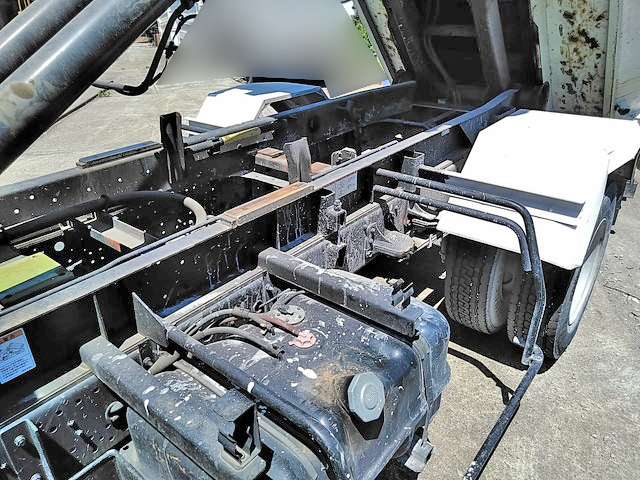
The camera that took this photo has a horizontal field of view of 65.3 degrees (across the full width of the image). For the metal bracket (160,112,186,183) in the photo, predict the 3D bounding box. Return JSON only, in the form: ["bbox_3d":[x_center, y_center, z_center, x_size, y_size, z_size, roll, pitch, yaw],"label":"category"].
[{"bbox_3d":[-0.505,-0.321,1.738,0.045,0.235,0.075,20,34,34],"label":"metal bracket"}]

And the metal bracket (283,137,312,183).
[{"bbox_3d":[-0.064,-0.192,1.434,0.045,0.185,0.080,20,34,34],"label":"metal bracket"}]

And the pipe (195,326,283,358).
[{"bbox_3d":[-0.171,0.211,1.067,0.205,0.044,0.034,7,28,13],"label":"pipe"}]

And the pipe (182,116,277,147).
[{"bbox_3d":[-0.331,-0.429,1.921,0.036,0.036,0.470,20,34,34],"label":"pipe"}]

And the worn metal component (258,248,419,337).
[{"bbox_3d":[0.030,0.099,1.141,0.440,0.054,0.065,20,34,34],"label":"worn metal component"}]

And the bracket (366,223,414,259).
[{"bbox_3d":[0.249,0.005,1.700,0.115,0.115,0.152,20,34,34],"label":"bracket"}]

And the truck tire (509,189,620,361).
[{"bbox_3d":[1.000,0.115,2.043,0.197,0.740,0.740,20,34,34],"label":"truck tire"}]

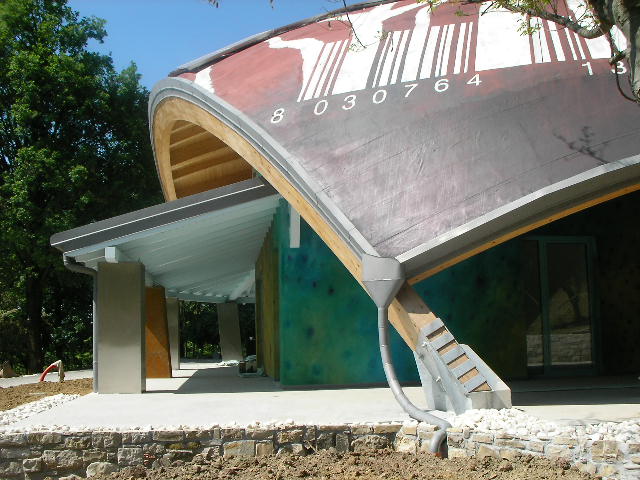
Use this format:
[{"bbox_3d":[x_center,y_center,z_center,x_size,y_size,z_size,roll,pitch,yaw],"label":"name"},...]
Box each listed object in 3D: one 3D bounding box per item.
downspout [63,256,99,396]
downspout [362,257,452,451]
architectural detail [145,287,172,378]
[{"bbox_3d":[-4.250,1.492,12.866,0.580,2.400,0.250,0,-7,-8],"label":"downspout"},{"bbox_3d":[0.938,1.223,7.985,0.800,2.130,0.800,0,-7,-8],"label":"downspout"},{"bbox_3d":[-3.938,2.182,17.040,0.720,2.120,0.450,-2,-7,-8],"label":"architectural detail"}]

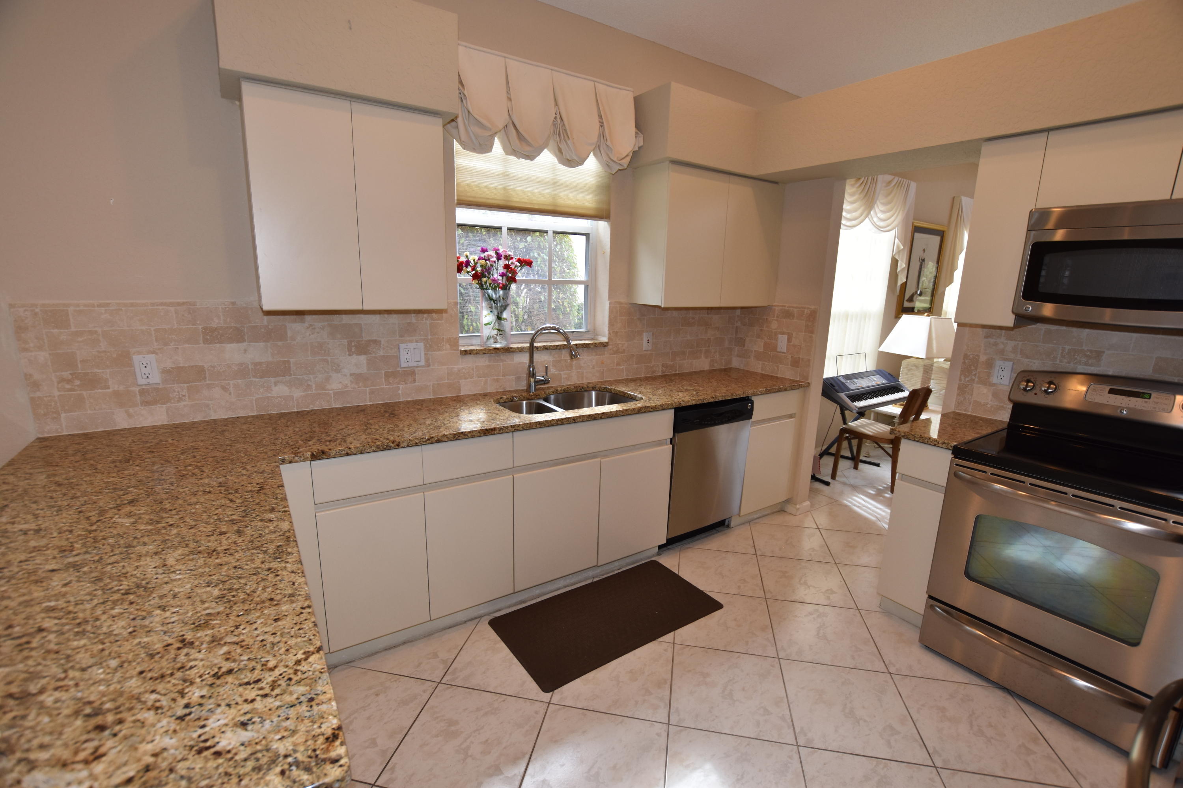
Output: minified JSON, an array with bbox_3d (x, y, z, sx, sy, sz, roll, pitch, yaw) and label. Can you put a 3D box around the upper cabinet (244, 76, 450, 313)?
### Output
[{"bbox_3d":[-0.990,-0.747,2.040,0.680,0.764,0.315,-6,15,-32],"label":"upper cabinet"}]

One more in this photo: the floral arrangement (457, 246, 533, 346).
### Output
[{"bbox_3d":[-0.515,-0.514,2.647,0.405,0.515,0.300,-7,14,-32],"label":"floral arrangement"}]

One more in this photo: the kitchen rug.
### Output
[{"bbox_3d":[0.087,1.014,2.292,0.984,0.015,0.515,-7,14,-32],"label":"kitchen rug"}]

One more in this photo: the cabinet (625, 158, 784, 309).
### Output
[{"bbox_3d":[0.728,-0.943,3.088,0.957,0.769,0.320,-7,14,-32],"label":"cabinet"}]

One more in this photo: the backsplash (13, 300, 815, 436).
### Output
[{"bbox_3d":[-0.292,-0.195,2.417,3.613,0.475,0.620,-7,14,-32],"label":"backsplash"}]

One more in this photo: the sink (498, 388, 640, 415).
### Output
[{"bbox_3d":[-0.119,0.154,2.635,0.790,0.205,0.480,-6,15,-32],"label":"sink"}]

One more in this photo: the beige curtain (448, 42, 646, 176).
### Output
[{"bbox_3d":[-0.211,-1.394,2.500,1.080,0.430,0.135,-6,15,-32],"label":"beige curtain"}]

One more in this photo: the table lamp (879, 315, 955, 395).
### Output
[{"bbox_3d":[2.998,-0.295,4.511,0.410,0.860,0.520,-1,13,-11],"label":"table lamp"}]

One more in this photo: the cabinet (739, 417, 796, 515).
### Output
[{"bbox_3d":[0.966,0.400,3.374,0.445,0.590,0.612,-7,14,-32],"label":"cabinet"}]

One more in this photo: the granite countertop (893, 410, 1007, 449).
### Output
[{"bbox_3d":[1.591,0.159,2.182,0.645,0.040,0.217,-7,14,-32],"label":"granite countertop"}]

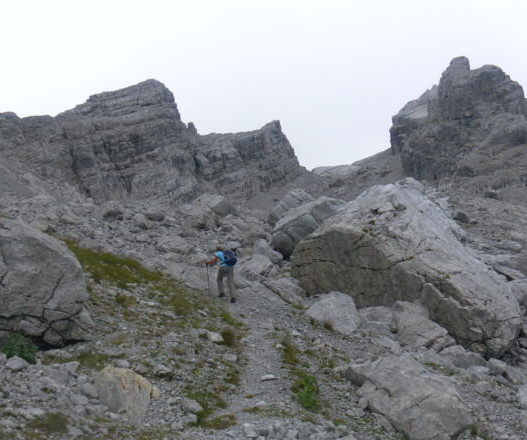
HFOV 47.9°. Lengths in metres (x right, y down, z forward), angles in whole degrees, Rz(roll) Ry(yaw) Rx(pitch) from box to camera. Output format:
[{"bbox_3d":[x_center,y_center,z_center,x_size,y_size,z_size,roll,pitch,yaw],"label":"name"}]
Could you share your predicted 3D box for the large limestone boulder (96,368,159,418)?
[{"bbox_3d":[-1.581,1.994,6.900,0.680,0.560,0.550,0,-10,0],"label":"large limestone boulder"}]

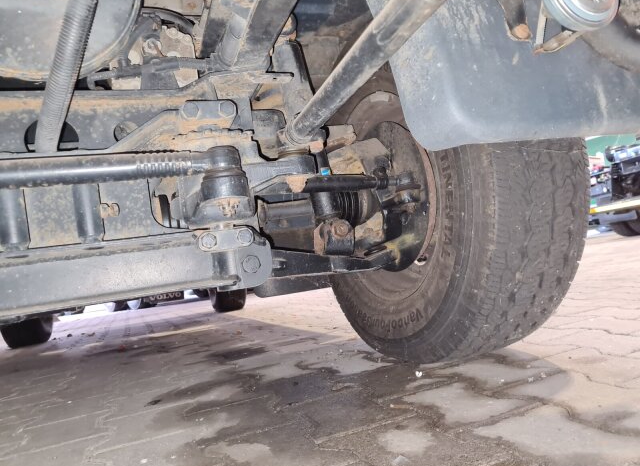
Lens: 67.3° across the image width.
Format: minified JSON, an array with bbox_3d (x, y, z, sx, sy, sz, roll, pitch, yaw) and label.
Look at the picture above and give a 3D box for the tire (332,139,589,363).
[{"bbox_3d":[0.209,-0.086,1.058,0.238,0.708,0.716,-6,-4,-22],"label":"tire"}]

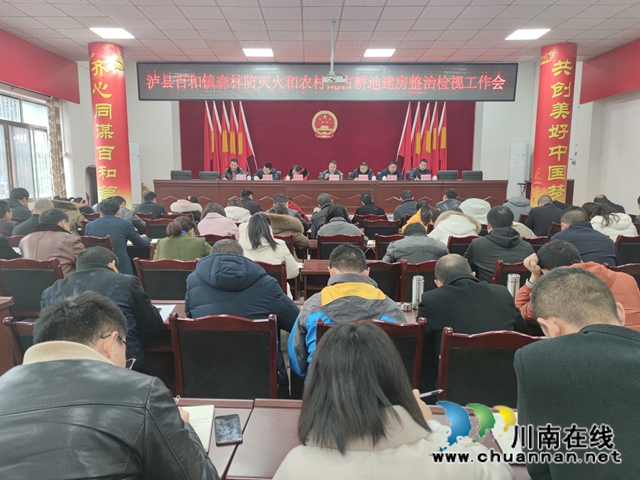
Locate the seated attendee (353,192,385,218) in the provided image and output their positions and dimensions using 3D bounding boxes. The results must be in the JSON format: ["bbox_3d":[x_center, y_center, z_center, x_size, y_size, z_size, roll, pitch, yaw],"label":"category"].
[{"bbox_3d":[0.755,-0.107,6.921,0.500,1.240,0.740,0,9,0],"label":"seated attendee"}]

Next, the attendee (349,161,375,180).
[{"bbox_3d":[0.974,-1.210,10.335,0.600,1.160,0.750,0,9,-1],"label":"attendee"}]

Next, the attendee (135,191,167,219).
[{"bbox_3d":[-2.665,-0.125,7.032,0.520,1.290,0.700,1,8,2],"label":"attendee"}]

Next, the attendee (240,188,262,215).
[{"bbox_3d":[-1.045,-0.149,6.991,0.520,1.291,0.750,1,8,7],"label":"attendee"}]

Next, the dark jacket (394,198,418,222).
[{"bbox_3d":[1.330,-0.263,6.846,0.460,0.670,0.460,1,8,2],"label":"dark jacket"}]

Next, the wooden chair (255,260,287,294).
[{"bbox_3d":[-0.467,0.585,3.405,0.460,0.950,0.540,0,9,-1],"label":"wooden chair"}]

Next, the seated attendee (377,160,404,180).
[{"bbox_3d":[1.520,-1.111,9.541,0.580,1.150,0.750,0,9,0],"label":"seated attendee"}]

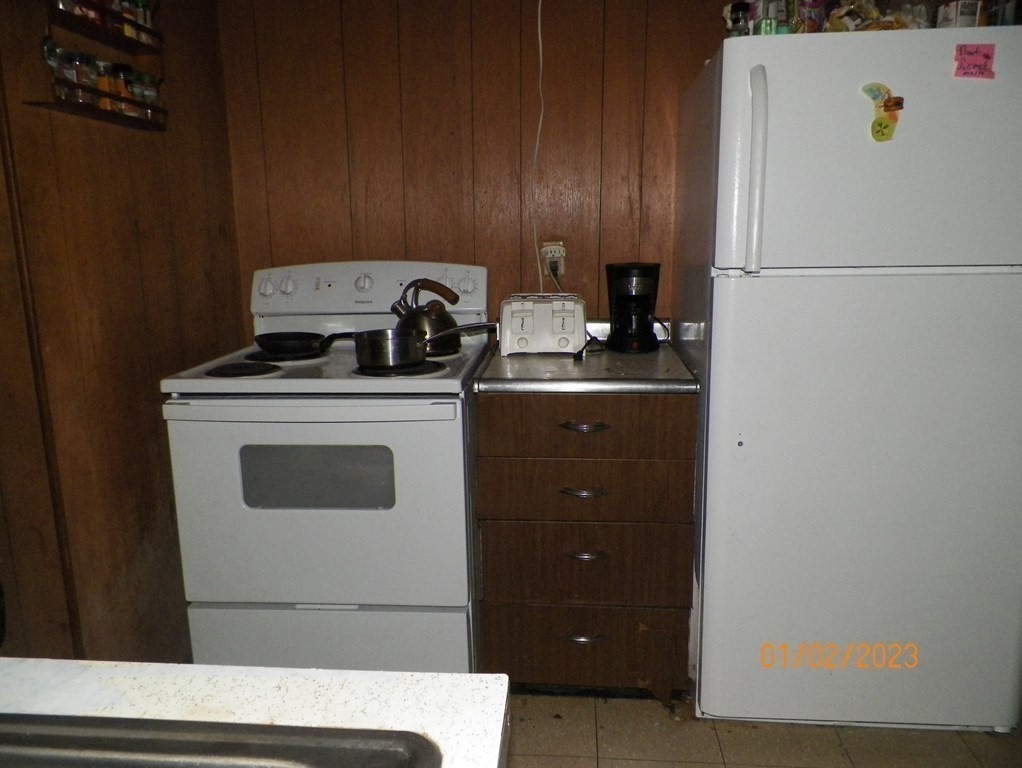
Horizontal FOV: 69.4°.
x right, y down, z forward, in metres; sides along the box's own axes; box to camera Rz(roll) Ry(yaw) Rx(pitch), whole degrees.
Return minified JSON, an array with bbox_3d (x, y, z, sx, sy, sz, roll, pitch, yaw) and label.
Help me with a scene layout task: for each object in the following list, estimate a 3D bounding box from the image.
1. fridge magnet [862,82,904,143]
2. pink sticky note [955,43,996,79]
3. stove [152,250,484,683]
[{"bbox_3d":[0.797,-0.581,1.577,0.083,0.121,0.008,0,11,6],"label":"fridge magnet"},{"bbox_3d":[0.972,-0.675,1.543,0.078,0.068,0.003,0,11,6],"label":"pink sticky note"},{"bbox_3d":[-0.465,0.250,2.157,0.758,1.180,0.680,0,11,5],"label":"stove"}]

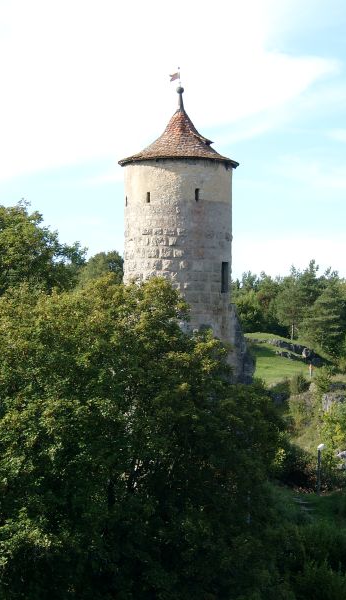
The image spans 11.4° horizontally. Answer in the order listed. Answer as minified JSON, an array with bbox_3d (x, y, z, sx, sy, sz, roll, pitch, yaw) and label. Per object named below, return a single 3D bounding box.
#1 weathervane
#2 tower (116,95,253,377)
[{"bbox_3d":[0.107,-13.281,103.000,0.700,1.180,0.100,1,0,0],"label":"weathervane"},{"bbox_3d":[0.565,-3.833,103.000,7.500,17.700,7.500,1,0,0],"label":"tower"}]

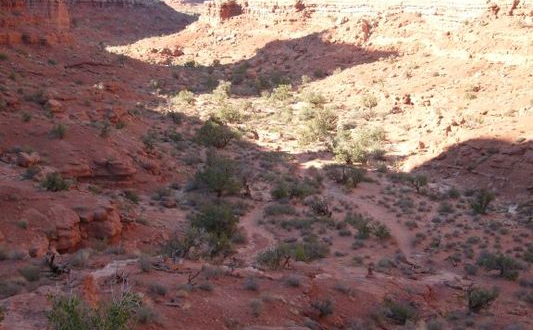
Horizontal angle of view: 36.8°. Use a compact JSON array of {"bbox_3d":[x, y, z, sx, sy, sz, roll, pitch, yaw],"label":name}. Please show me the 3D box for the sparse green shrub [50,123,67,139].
[{"bbox_3d":[-11.687,-1.882,45.000,0.899,0.845,0.827,0,13,0],"label":"sparse green shrub"}]

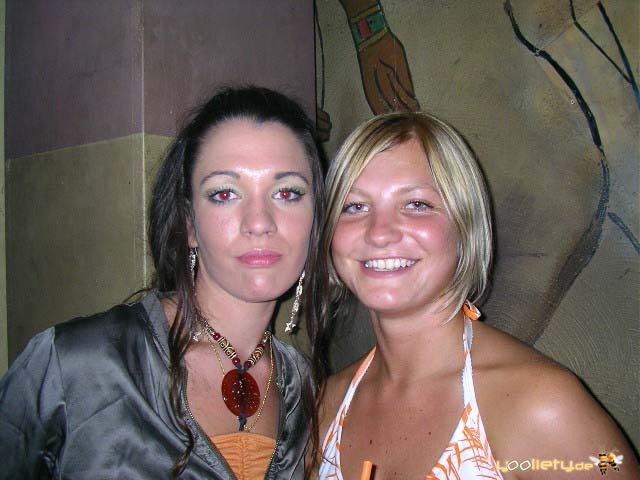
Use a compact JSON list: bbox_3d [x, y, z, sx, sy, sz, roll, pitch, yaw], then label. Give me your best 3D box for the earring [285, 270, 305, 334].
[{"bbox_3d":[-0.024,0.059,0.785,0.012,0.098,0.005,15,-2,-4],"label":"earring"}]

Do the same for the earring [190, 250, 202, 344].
[{"bbox_3d":[-0.136,0.060,0.770,0.010,0.105,0.005,-2,-2,0],"label":"earring"}]

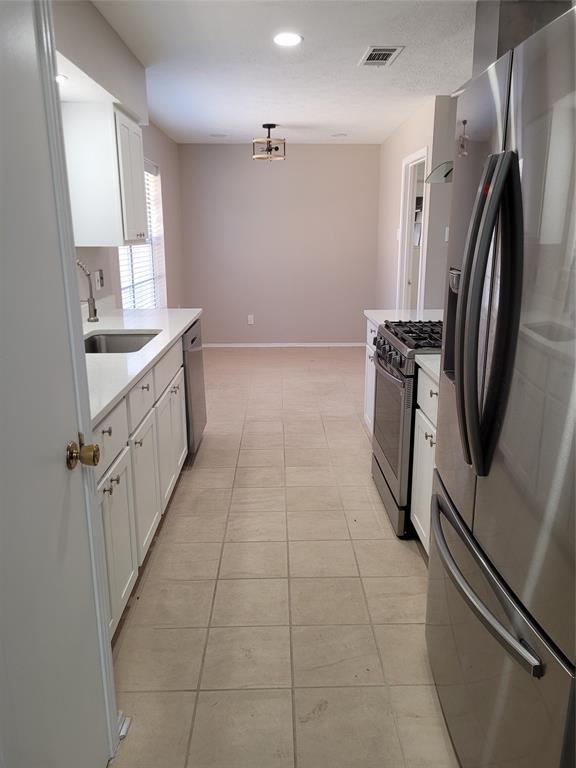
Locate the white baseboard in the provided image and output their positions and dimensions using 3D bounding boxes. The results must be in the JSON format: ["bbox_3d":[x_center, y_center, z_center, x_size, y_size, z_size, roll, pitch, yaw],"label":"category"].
[{"bbox_3d":[-0.059,-0.498,7.454,2.300,0.065,0.016,-1,15,-1],"label":"white baseboard"}]

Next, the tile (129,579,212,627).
[{"bbox_3d":[-0.446,0.876,2.294,0.301,0.012,0.300,-1,15,-1],"label":"tile"}]

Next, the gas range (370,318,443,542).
[{"bbox_3d":[0.806,0.191,3.008,0.680,0.935,0.760,-1,15,-1],"label":"gas range"}]

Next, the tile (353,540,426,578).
[{"bbox_3d":[0.458,0.785,2.602,0.299,0.010,0.299,-1,15,-1],"label":"tile"}]

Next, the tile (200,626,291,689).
[{"bbox_3d":[-0.139,0.955,2.018,0.302,0.012,0.302,-1,15,-1],"label":"tile"}]

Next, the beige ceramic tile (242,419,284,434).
[{"bbox_3d":[-0.184,0.335,4.363,0.299,0.010,0.299,-1,15,-1],"label":"beige ceramic tile"}]

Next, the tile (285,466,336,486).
[{"bbox_3d":[0.137,0.562,3.478,0.301,0.012,0.300,-1,15,-1],"label":"tile"}]

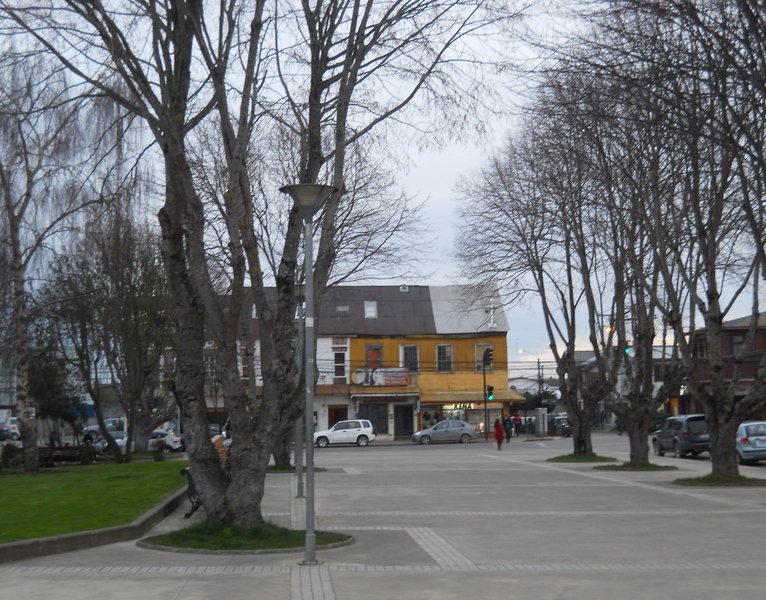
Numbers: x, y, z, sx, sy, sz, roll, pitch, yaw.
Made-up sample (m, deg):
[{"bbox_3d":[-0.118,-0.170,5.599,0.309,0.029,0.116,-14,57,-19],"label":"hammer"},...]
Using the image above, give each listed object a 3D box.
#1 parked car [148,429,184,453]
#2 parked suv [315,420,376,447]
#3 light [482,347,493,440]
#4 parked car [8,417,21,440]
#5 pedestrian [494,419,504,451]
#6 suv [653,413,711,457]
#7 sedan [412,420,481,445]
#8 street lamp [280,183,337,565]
[{"bbox_3d":[-14.424,8.516,72.932,4.450,1.470,1.740,0,-5,-4],"label":"parked car"},{"bbox_3d":[-2.509,8.222,74.253,4.150,1.720,1.760,0,-5,-4],"label":"parked suv"},{"bbox_3d":[6.756,6.027,77.275,0.500,5.950,0.600,-4,-6,30],"label":"light"},{"bbox_3d":[-27.308,9.743,91.083,4.200,1.800,1.750,0,-5,-4],"label":"parked car"},{"bbox_3d":[5.945,6.912,61.874,0.520,1.610,0.400,-2,-6,18],"label":"pedestrian"},{"bbox_3d":[12.545,5.542,49.351,1.780,1.730,4.550,0,-5,-4],"label":"suv"},{"bbox_3d":[3.992,8.324,75.813,4.300,1.490,1.690,0,-5,-4],"label":"sedan"},{"bbox_3d":[-0.832,0.815,13.597,0.680,4.260,0.680,0,-5,-4],"label":"street lamp"}]

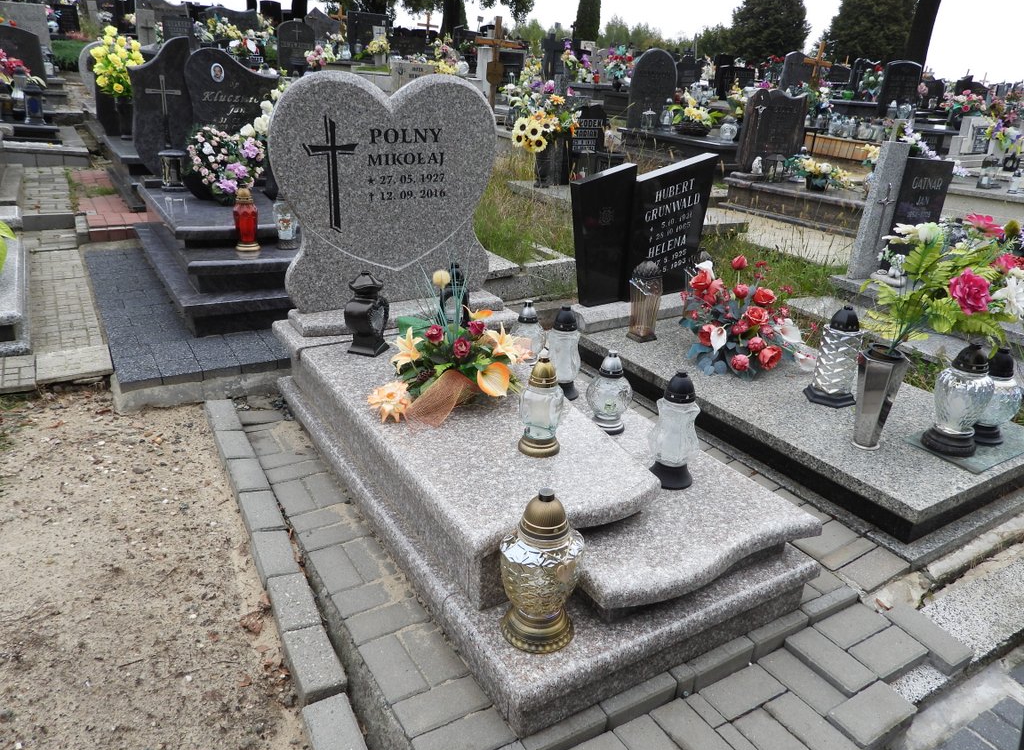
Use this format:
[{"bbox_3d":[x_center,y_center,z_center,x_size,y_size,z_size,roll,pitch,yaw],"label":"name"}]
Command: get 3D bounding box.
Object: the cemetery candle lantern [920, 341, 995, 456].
[{"bbox_3d":[1.420,0.069,2.242,0.172,0.352,0.172,-11,25,-29],"label":"cemetery candle lantern"}]

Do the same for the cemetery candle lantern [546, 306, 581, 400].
[{"bbox_3d":[0.200,-0.081,2.474,0.117,0.329,0.117,-11,25,-29],"label":"cemetery candle lantern"}]

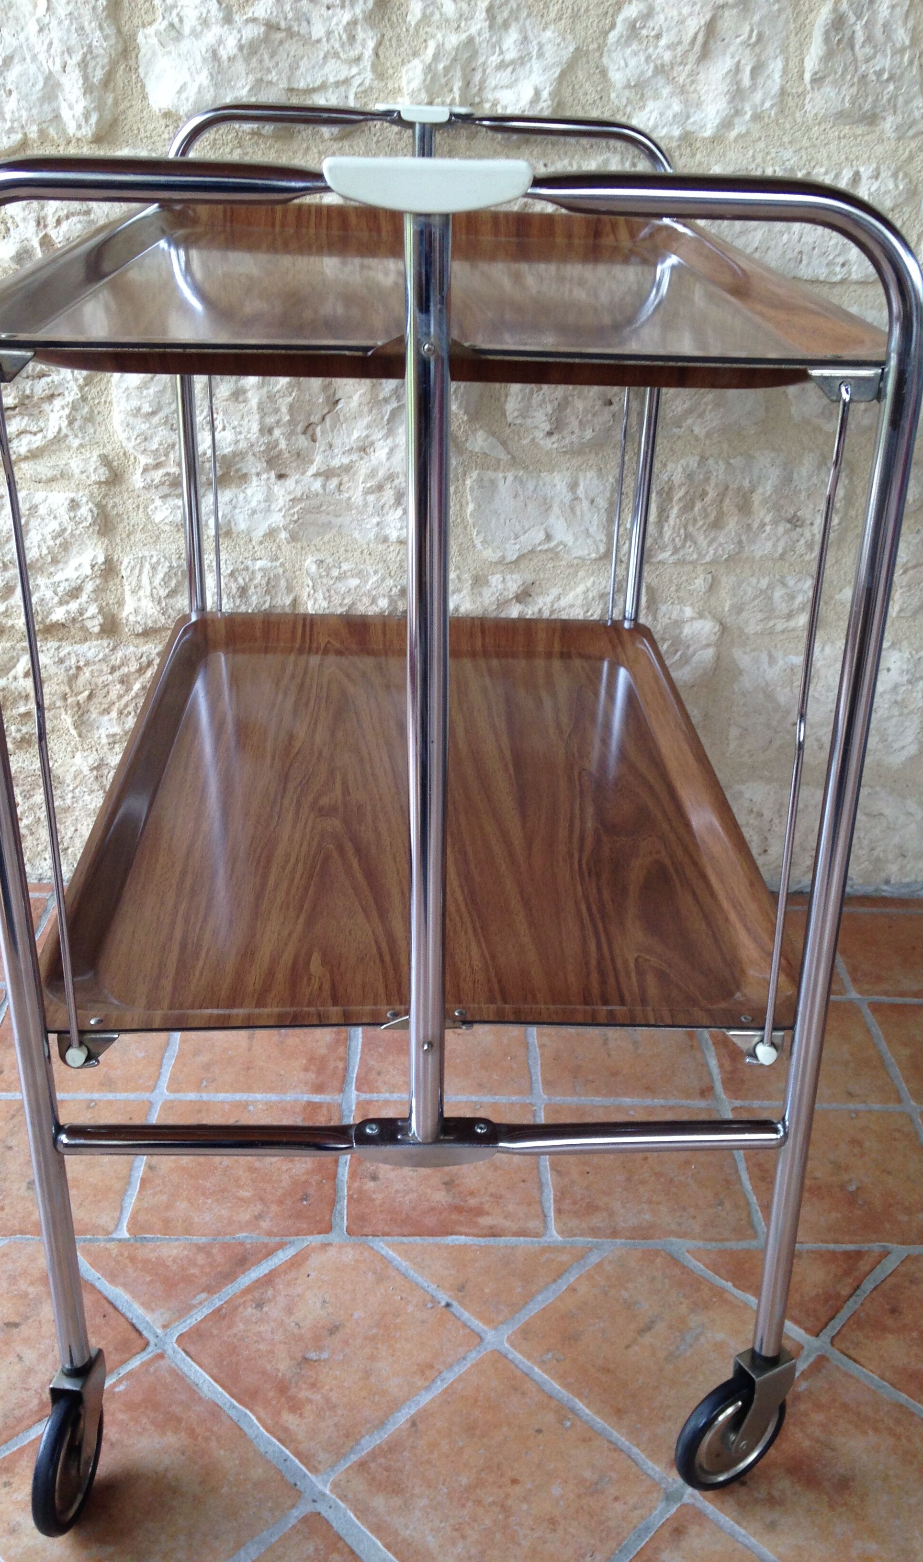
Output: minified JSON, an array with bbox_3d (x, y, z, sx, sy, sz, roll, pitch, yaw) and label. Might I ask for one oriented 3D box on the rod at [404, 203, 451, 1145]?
[{"bbox_3d":[-0.015,-0.018,0.696,0.018,0.473,0.018,0,27,-2],"label":"rod"}]

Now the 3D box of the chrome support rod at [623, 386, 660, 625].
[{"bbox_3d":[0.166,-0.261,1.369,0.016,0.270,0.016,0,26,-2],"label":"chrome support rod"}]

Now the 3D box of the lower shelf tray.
[{"bbox_3d":[-0.030,-0.002,1.084,0.422,0.030,0.648,0,26,-2],"label":"lower shelf tray"}]

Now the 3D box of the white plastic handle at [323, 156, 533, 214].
[{"bbox_3d":[-0.014,-0.243,0.604,0.086,0.024,0.028,0,26,-2],"label":"white plastic handle"}]

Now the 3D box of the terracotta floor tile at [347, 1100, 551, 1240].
[{"bbox_3d":[-0.013,0.305,1.167,0.150,0.010,0.150,1,27,-2],"label":"terracotta floor tile"}]

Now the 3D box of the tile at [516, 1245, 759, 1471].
[{"bbox_3d":[0.136,0.389,1.028,0.150,0.010,0.150,-22,34,-40],"label":"tile"}]

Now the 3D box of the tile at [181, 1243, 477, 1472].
[{"bbox_3d":[-0.090,0.383,1.008,0.150,0.010,0.150,24,34,38],"label":"tile"}]

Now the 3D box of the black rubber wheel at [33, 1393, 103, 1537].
[{"bbox_3d":[-0.229,0.396,0.870,0.017,0.083,0.083,5,27,6],"label":"black rubber wheel"}]

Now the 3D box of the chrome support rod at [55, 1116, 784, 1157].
[{"bbox_3d":[-0.020,0.187,0.784,0.380,0.019,0.019,0,26,-2],"label":"chrome support rod"}]

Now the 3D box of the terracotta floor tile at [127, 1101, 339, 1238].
[{"bbox_3d":[-0.170,0.303,1.163,0.150,0.010,0.150,1,27,-2],"label":"terracotta floor tile"}]

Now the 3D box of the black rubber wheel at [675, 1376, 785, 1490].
[{"bbox_3d":[0.165,0.396,0.906,0.084,0.084,0.016,-14,30,-29],"label":"black rubber wheel"}]

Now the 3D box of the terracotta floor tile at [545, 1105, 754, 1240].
[{"bbox_3d":[0.143,0.308,1.170,0.150,0.010,0.150,1,27,-2],"label":"terracotta floor tile"}]

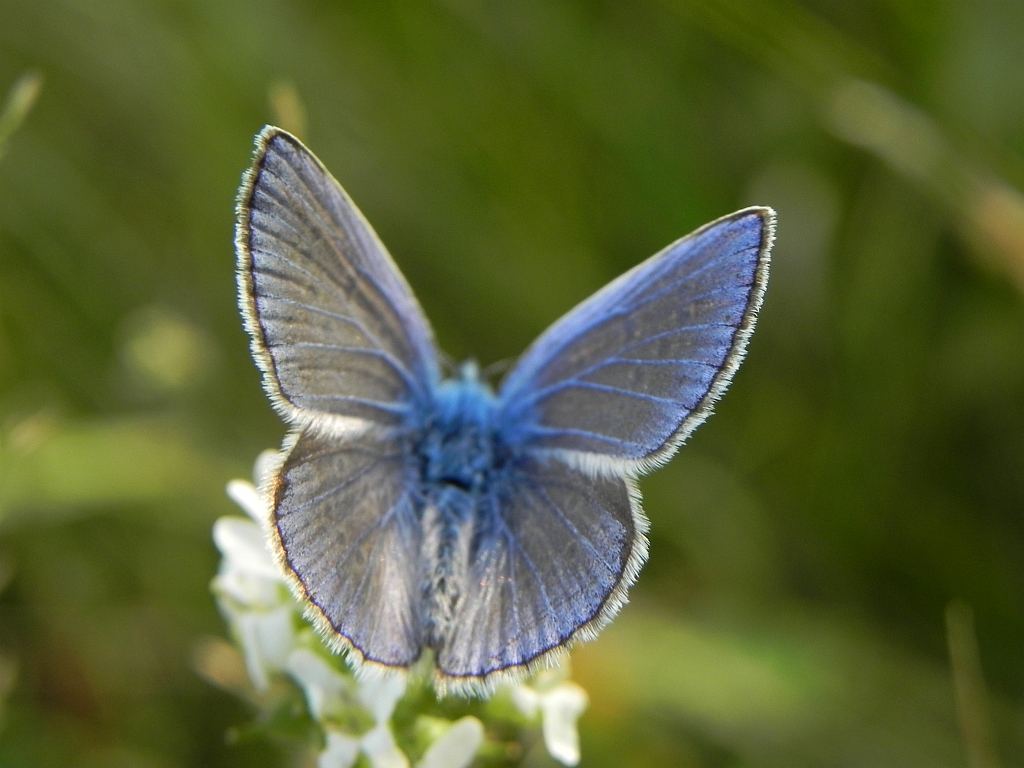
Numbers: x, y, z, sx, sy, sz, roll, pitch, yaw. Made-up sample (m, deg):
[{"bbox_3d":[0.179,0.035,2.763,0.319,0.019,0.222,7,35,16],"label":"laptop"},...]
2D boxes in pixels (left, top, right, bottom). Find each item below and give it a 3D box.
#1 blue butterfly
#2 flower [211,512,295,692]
[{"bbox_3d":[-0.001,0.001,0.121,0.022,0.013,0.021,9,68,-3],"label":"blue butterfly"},{"bbox_3d":[-0.012,0.010,0.127,0.005,0.007,0.004,15,30,26],"label":"flower"}]

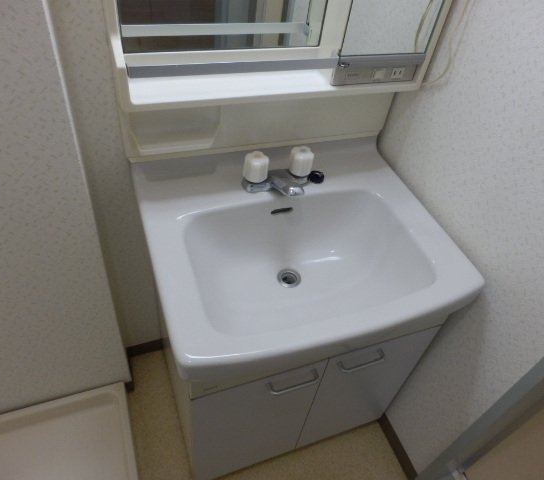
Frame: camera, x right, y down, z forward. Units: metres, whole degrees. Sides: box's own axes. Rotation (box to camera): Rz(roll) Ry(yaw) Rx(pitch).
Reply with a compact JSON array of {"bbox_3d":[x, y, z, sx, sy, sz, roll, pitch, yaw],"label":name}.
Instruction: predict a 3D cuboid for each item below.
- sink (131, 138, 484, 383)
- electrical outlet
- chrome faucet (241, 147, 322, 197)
[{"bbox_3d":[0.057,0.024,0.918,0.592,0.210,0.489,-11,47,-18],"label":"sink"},{"bbox_3d":[0.251,-0.336,0.888,0.031,0.025,0.010,-11,47,-18],"label":"electrical outlet"},{"bbox_3d":[0.028,-0.137,0.938,0.168,0.082,0.128,-11,47,-18],"label":"chrome faucet"}]

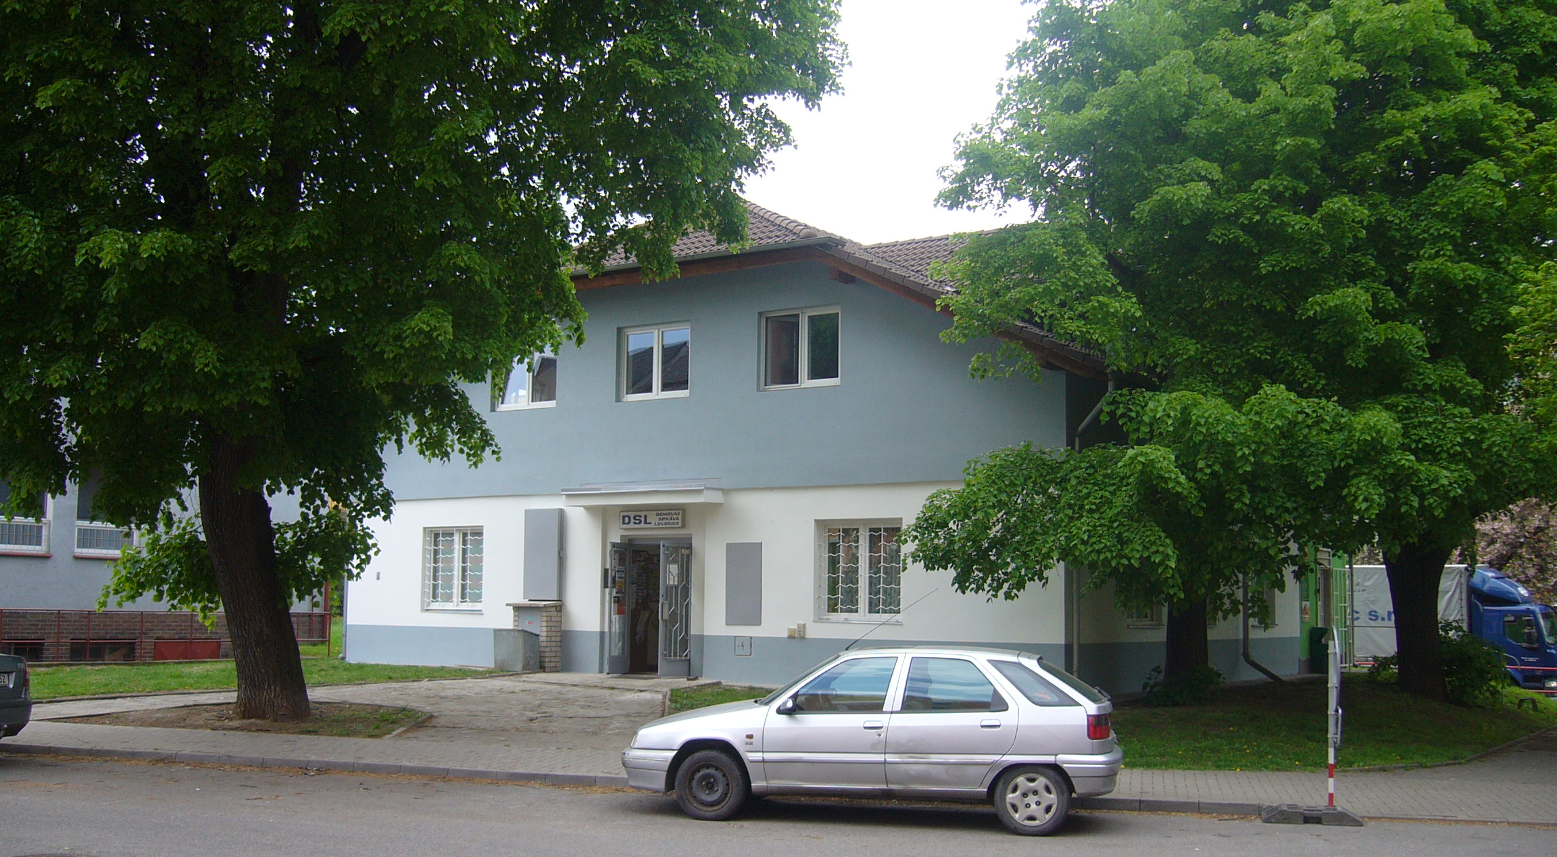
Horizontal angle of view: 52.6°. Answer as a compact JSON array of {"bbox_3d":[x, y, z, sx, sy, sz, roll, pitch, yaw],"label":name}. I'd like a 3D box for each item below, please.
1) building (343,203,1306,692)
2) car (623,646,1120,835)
[{"bbox_3d":[1.127,0.390,29.133,14.400,8.000,12.500,-3,-8,33],"label":"building"},{"bbox_3d":[0.785,2.500,13.140,4.070,1.400,1.700,-1,-7,14],"label":"car"}]

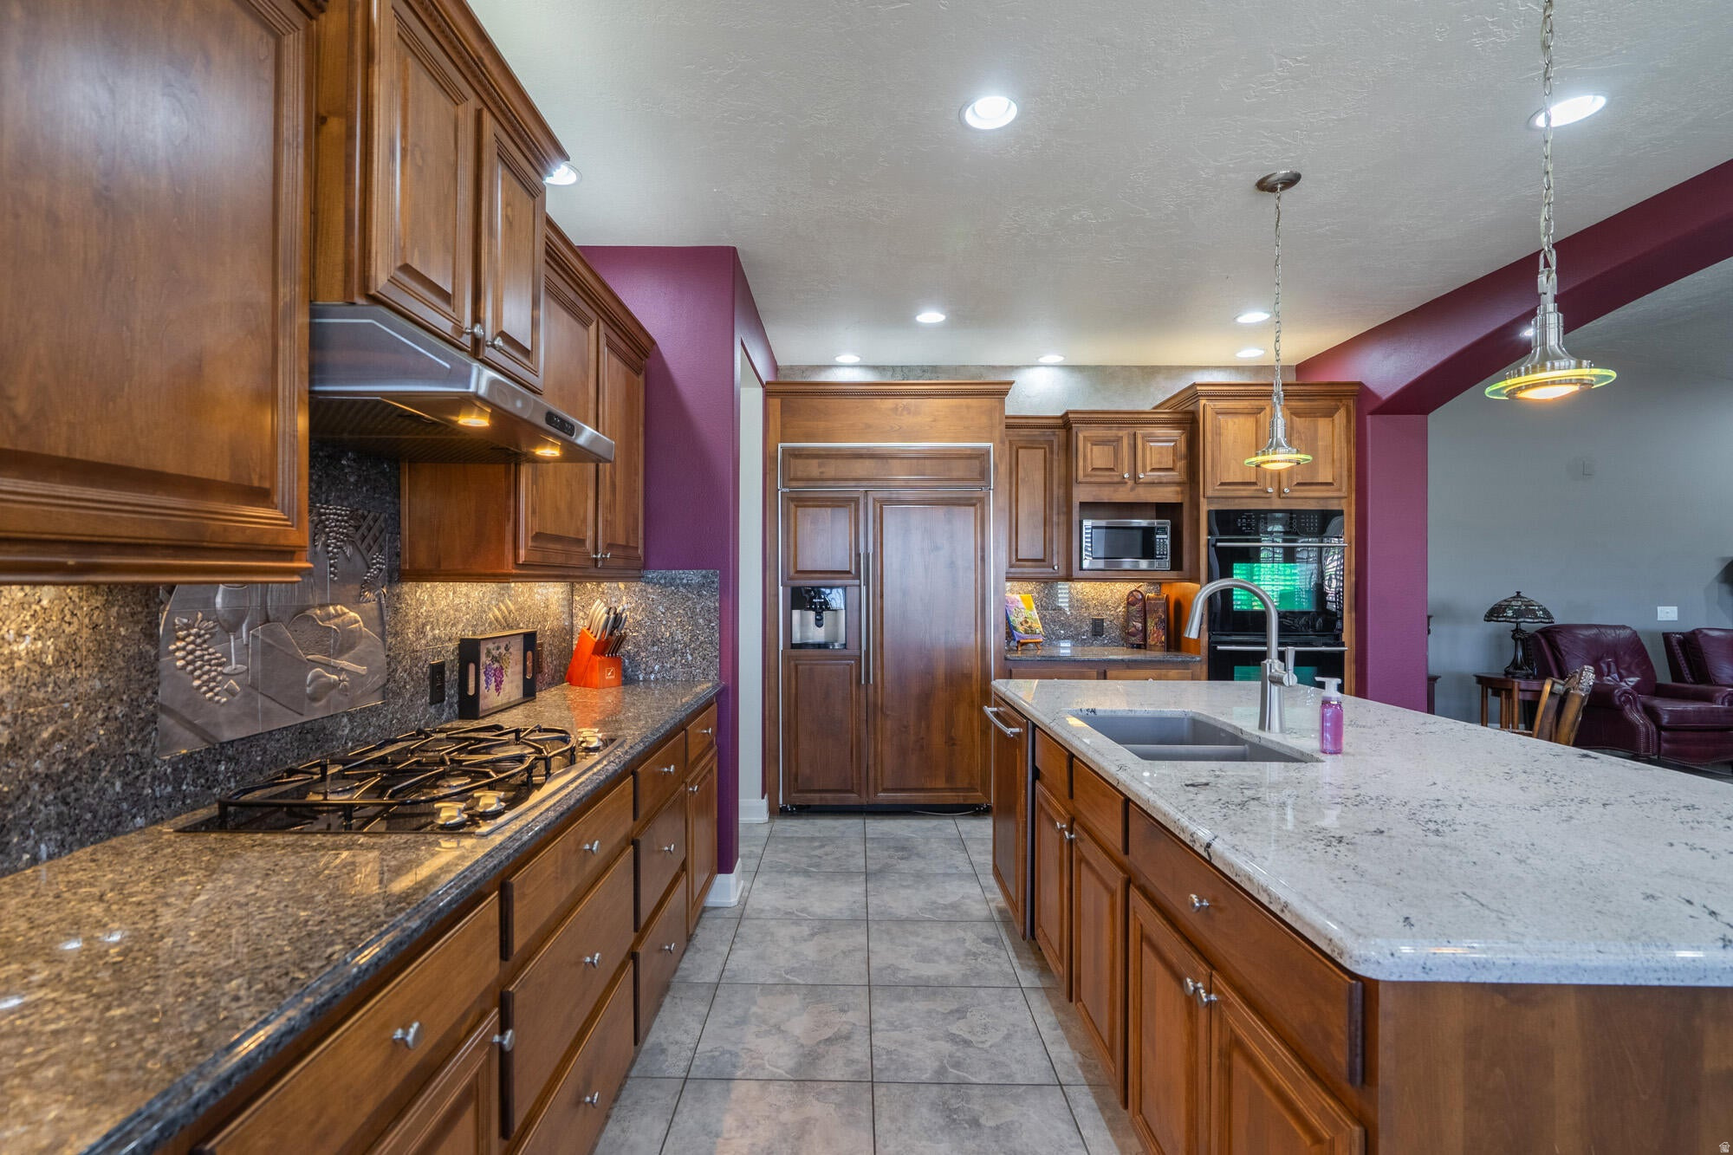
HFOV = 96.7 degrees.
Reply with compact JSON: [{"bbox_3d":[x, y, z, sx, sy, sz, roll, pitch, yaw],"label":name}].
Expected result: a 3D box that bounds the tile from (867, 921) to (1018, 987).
[{"bbox_3d":[0.262,1.377,2.824,0.500,0.010,0.500,0,0,-1],"label":"tile"}]

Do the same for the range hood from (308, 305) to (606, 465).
[{"bbox_3d":[-0.970,-0.397,1.715,0.555,0.155,0.762,0,0,-1],"label":"range hood"}]

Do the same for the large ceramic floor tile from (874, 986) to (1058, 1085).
[{"bbox_3d":[0.268,1.374,2.334,0.505,0.012,0.488,0,0,-1],"label":"large ceramic floor tile"}]

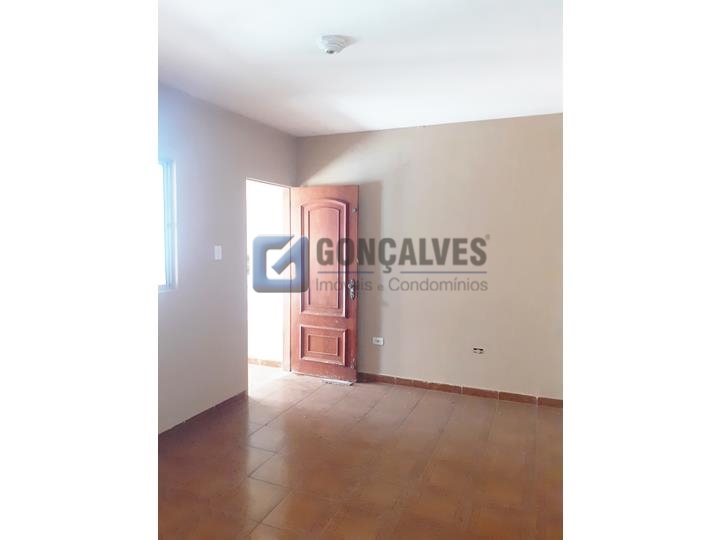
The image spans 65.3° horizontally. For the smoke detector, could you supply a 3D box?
[{"bbox_3d":[-0.146,-1.235,3.100,0.185,0.066,0.185,0,4,0],"label":"smoke detector"}]

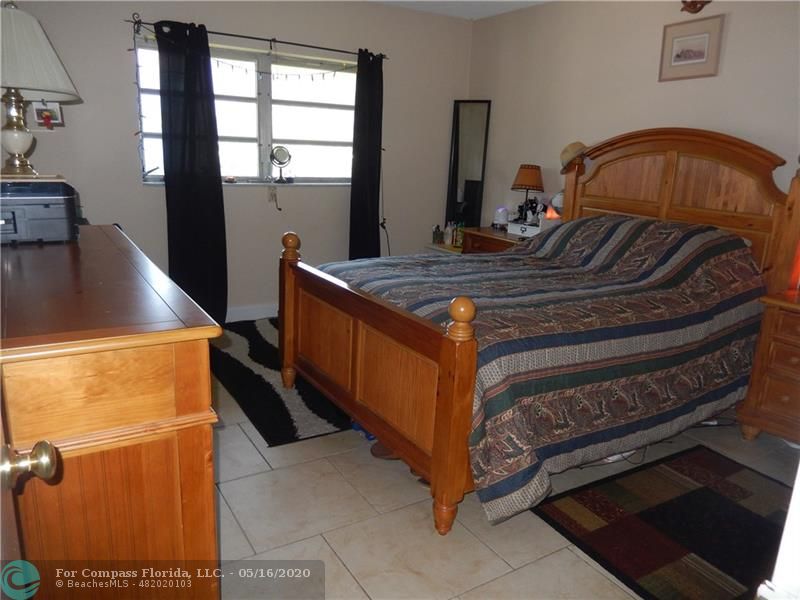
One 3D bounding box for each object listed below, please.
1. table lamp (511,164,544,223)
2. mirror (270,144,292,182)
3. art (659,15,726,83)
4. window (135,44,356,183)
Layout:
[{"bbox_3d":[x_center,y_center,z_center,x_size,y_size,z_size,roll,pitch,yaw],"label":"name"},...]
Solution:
[{"bbox_3d":[0.955,-0.790,4.335,0.251,0.408,0.251,-6,15,-31],"label":"table lamp"},{"bbox_3d":[-0.906,-1.032,4.409,0.167,0.279,0.110,-4,15,-24],"label":"mirror"},{"bbox_3d":[1.704,-1.463,3.386,0.025,0.320,0.371,-6,15,-31],"label":"art"},{"bbox_3d":[-1.011,-1.343,4.300,1.699,0.927,0.110,-6,15,-31],"label":"window"}]

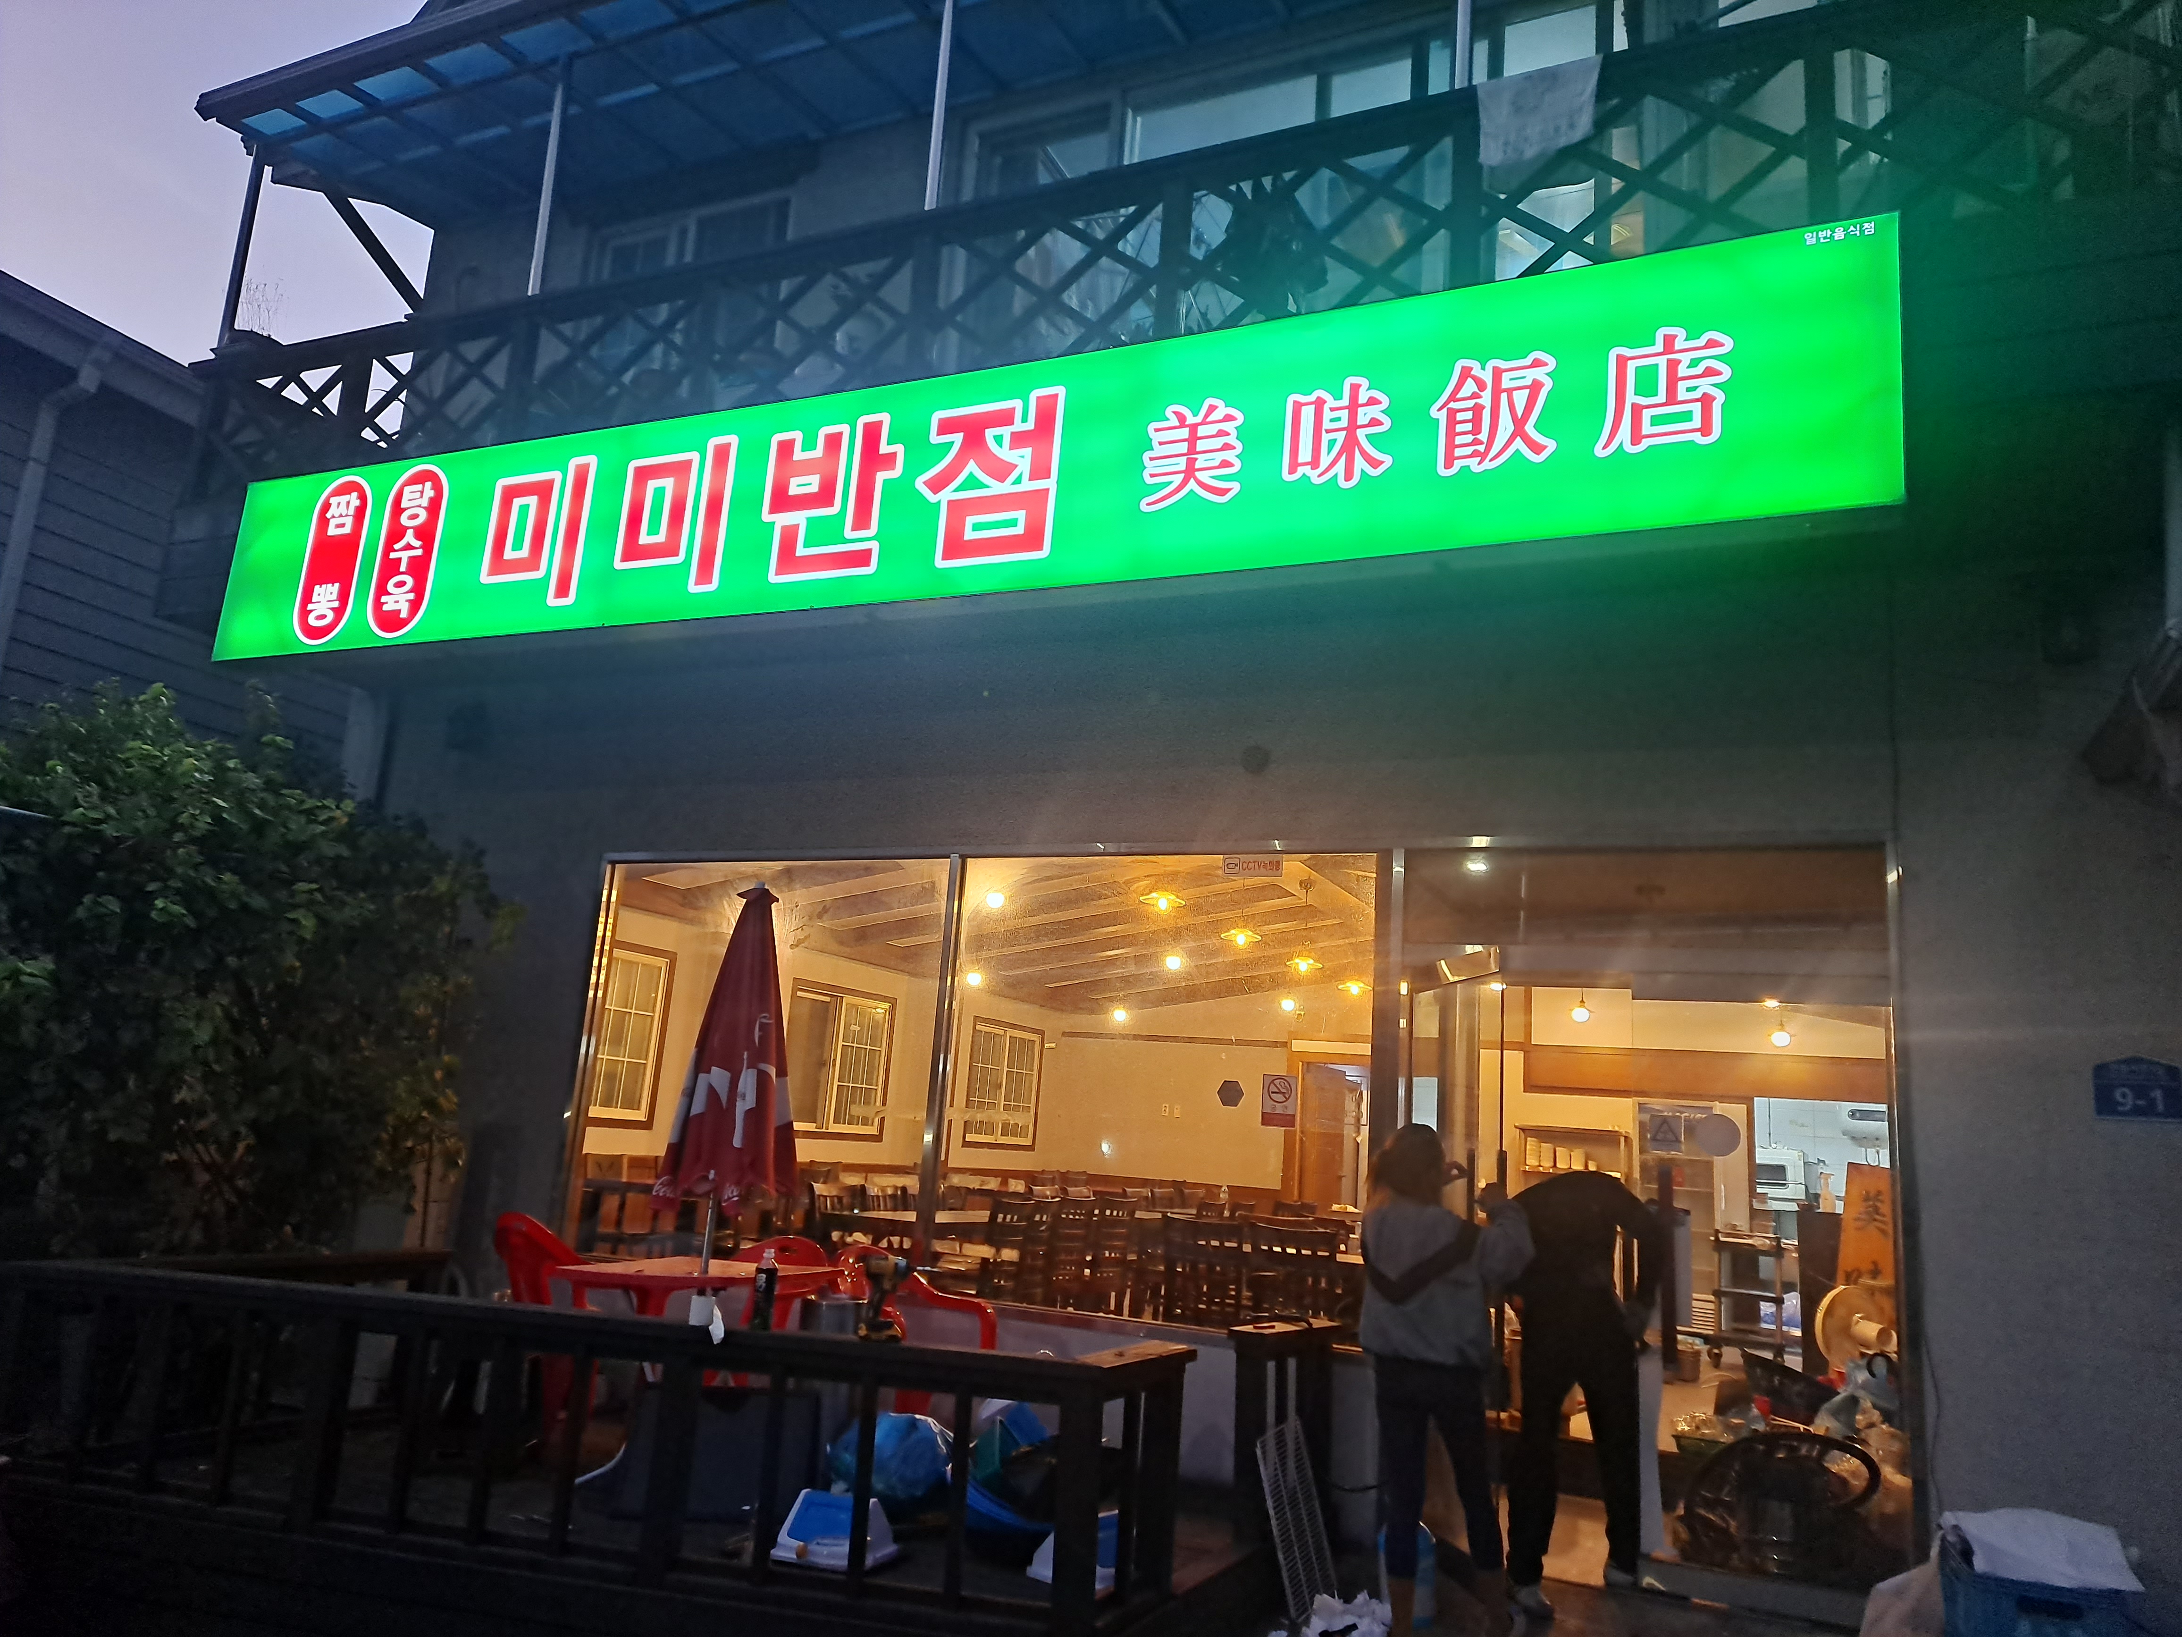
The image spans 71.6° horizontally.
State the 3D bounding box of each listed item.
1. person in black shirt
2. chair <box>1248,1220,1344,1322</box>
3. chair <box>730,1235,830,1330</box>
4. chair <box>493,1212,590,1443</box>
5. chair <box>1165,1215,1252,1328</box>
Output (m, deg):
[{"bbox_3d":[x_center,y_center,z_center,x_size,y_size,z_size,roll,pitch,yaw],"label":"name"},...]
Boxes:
[{"bbox_3d":[1.857,2.102,5.694,0.560,1.530,0.640,-1,-14,24],"label":"person in black shirt"},{"bbox_3d":[1.039,2.476,7.464,0.440,0.910,0.500,-2,-14,26],"label":"chair"},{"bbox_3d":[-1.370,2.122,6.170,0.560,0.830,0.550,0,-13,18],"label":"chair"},{"bbox_3d":[-1.980,2.000,5.820,0.550,0.840,0.560,6,-13,-7],"label":"chair"},{"bbox_3d":[0.628,2.495,7.685,0.440,0.910,0.500,-2,-14,26],"label":"chair"}]

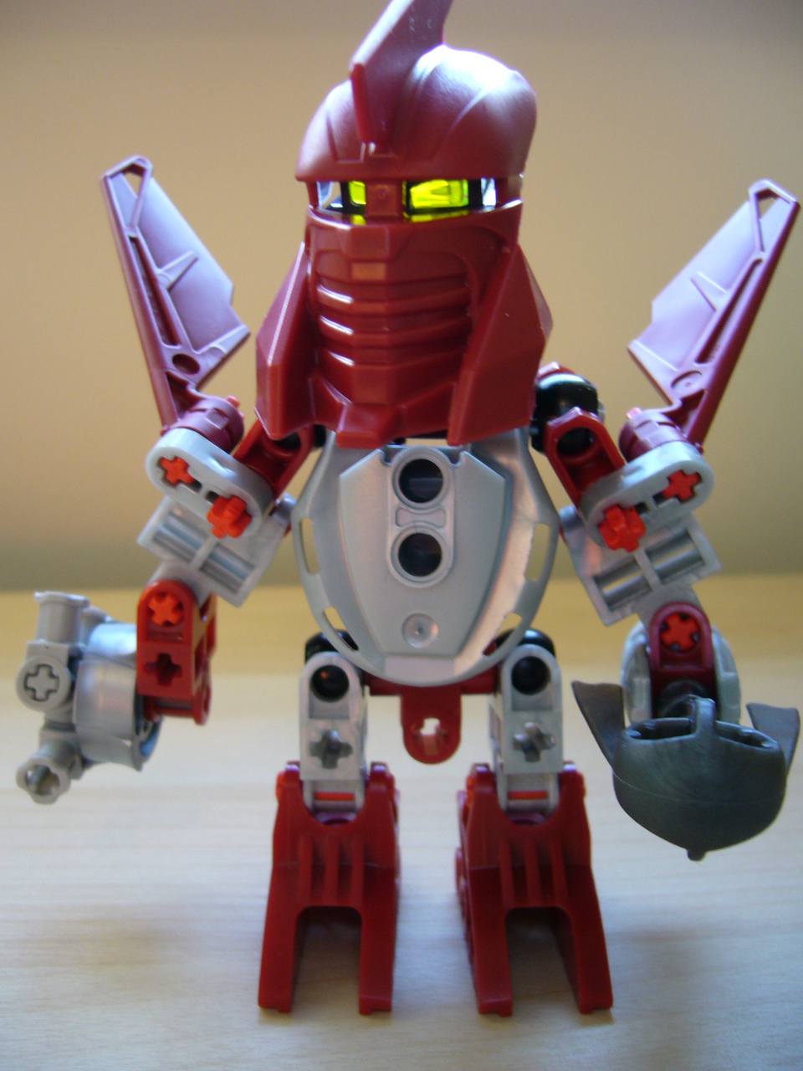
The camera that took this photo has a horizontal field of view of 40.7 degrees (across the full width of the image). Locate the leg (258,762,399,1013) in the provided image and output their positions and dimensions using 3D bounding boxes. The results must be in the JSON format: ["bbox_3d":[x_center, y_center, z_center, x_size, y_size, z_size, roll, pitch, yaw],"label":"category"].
[{"bbox_3d":[-0.009,0.044,0.145,0.017,0.025,0.031,0,3,0],"label":"leg"}]

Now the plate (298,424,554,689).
[{"bbox_3d":[0.003,0.001,0.124,0.032,0.032,0.014,0,1,3],"label":"plate"}]

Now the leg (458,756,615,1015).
[{"bbox_3d":[0.017,0.044,0.145,0.017,0.025,0.031,0,3,0],"label":"leg"}]

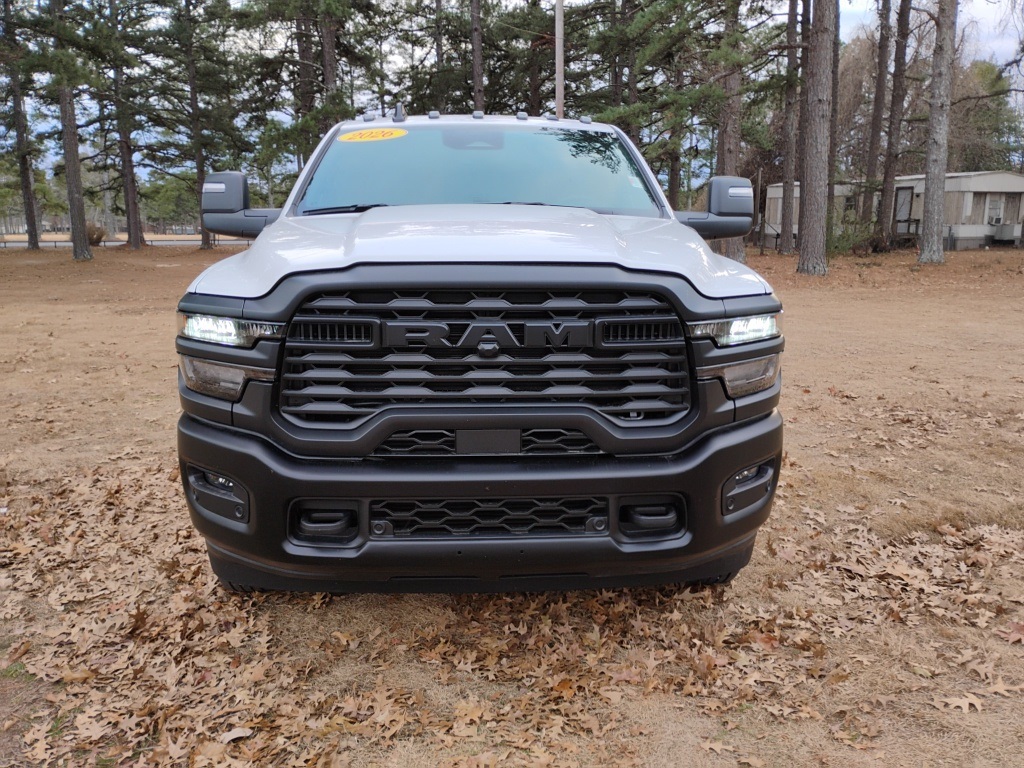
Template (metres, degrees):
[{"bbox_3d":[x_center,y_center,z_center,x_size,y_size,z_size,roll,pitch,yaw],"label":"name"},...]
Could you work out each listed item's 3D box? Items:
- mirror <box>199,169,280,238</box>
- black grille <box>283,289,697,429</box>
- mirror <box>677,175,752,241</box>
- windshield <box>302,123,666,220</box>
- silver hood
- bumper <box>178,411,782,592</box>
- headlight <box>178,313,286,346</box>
[{"bbox_3d":[-1.282,-0.853,3.932,0.400,0.330,0.220,-1,11,-3],"label":"mirror"},{"bbox_3d":[-0.074,-0.083,2.603,1.290,0.440,0.160,-1,11,-3],"label":"black grille"},{"bbox_3d":[0.986,-0.857,4.044,0.400,0.330,0.220,-1,11,-3],"label":"mirror"},{"bbox_3d":[-0.147,-1.007,3.928,1.650,0.170,0.870,-1,47,-3],"label":"windshield"},{"bbox_3d":[-0.100,-0.504,3.049,1.880,0.310,1.200,-1,11,-3],"label":"silver hood"},{"bbox_3d":[-0.078,0.358,2.771,2.030,0.500,0.500,-1,11,-3],"label":"bumper"},{"bbox_3d":[-0.901,-0.177,2.696,0.390,0.110,0.250,-1,11,-3],"label":"headlight"}]

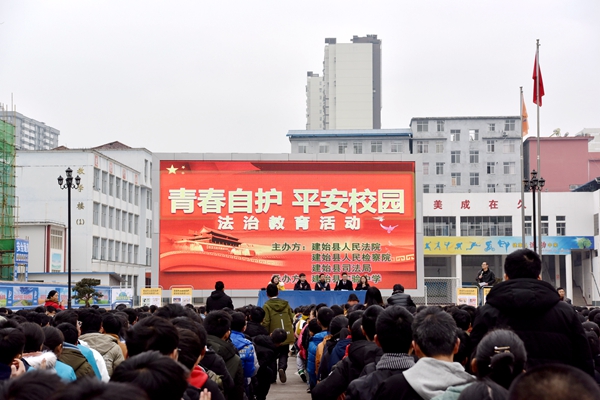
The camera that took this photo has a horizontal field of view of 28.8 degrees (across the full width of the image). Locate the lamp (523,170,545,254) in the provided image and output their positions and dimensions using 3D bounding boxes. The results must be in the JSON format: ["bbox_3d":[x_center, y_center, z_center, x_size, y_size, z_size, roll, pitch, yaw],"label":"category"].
[{"bbox_3d":[7.942,1.698,39.287,0.770,5.411,0.770,0,-5,0],"label":"lamp"}]

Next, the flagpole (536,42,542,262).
[{"bbox_3d":[8.613,-0.711,41.686,0.130,10.192,0.130,0,-5,0],"label":"flagpole"}]

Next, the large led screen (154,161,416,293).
[{"bbox_3d":[-0.408,0.834,39.057,8.592,4.298,0.350,0,-5,-3],"label":"large led screen"}]

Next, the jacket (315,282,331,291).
[{"bbox_3d":[0.692,2.790,35.490,0.500,0.620,0.340,0,-5,0],"label":"jacket"}]

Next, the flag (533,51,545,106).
[{"bbox_3d":[8.582,-4.356,41.977,0.420,2.002,0.320,0,-5,0],"label":"flag"}]

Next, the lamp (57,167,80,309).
[{"bbox_3d":[-7.554,1.629,37.992,0.770,5.436,0.770,0,-5,0],"label":"lamp"}]

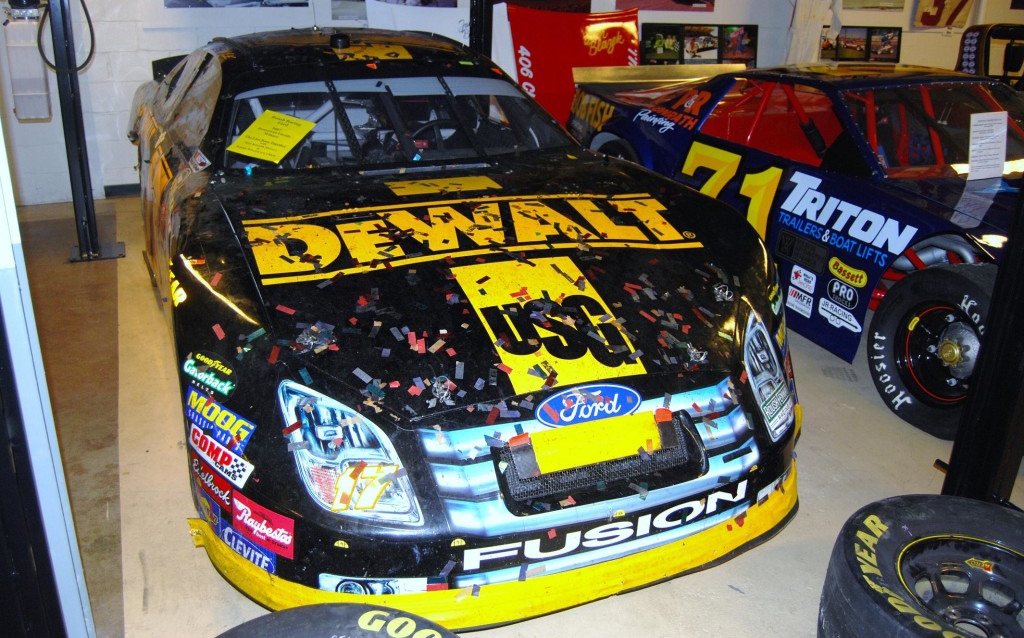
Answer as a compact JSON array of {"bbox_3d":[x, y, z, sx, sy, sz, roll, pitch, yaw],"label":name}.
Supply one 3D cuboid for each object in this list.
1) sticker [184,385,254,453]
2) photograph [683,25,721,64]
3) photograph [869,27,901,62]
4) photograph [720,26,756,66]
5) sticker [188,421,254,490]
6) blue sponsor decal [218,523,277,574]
[{"bbox_3d":[-0.708,0.245,2.060,0.210,0.095,0.010,26,15,28],"label":"sticker"},{"bbox_3d":[1.761,-2.556,7.951,0.445,0.360,0.025,-7,22,-25],"label":"photograph"},{"bbox_3d":[3.854,-2.838,8.839,0.450,0.360,0.025,-7,22,-25],"label":"photograph"},{"bbox_3d":[2.161,-2.610,8.136,0.445,0.370,0.025,-7,22,-25],"label":"photograph"},{"bbox_3d":[-0.702,0.328,2.046,0.210,0.078,0.010,29,17,28],"label":"sticker"},{"bbox_3d":[-0.622,0.534,2.013,0.207,0.067,0.010,17,20,34],"label":"blue sponsor decal"}]

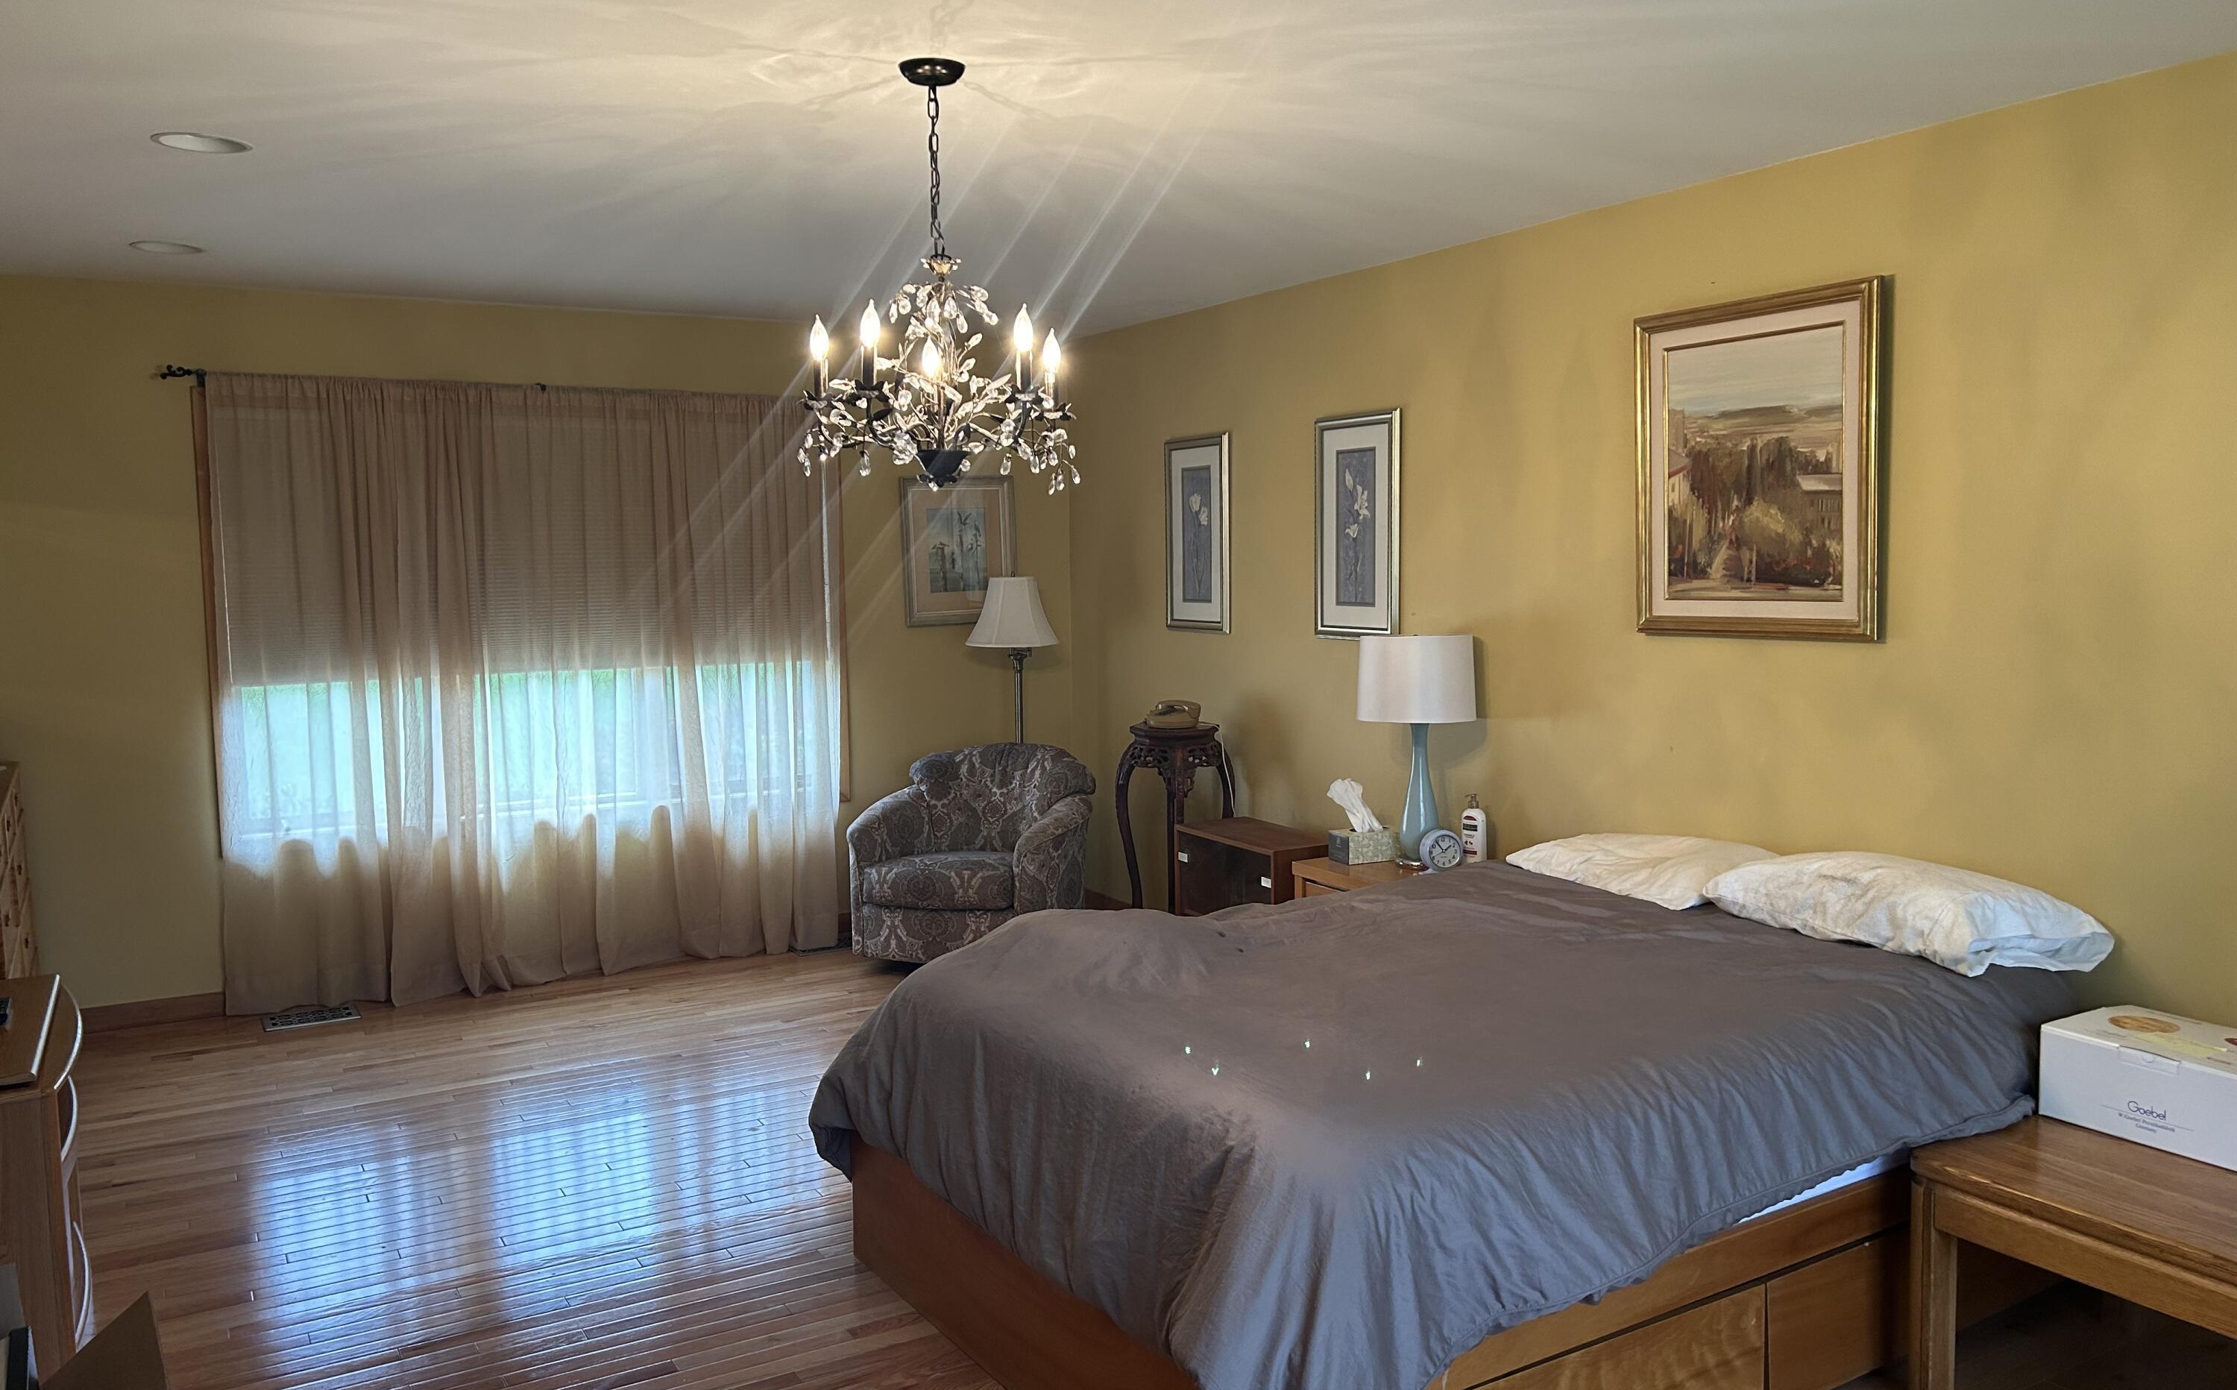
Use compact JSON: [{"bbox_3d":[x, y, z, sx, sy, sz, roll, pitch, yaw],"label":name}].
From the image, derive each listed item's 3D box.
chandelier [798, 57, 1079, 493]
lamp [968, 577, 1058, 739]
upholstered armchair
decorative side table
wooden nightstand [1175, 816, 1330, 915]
[{"bbox_3d":[-0.345,-0.798,3.215,0.545,0.793,0.545,-1,5,0],"label":"chandelier"},{"bbox_3d":[-0.407,0.226,6.953,0.385,1.460,0.385,-4,5,-30],"label":"lamp"},{"bbox_3d":[-0.532,0.605,6.410,0.820,0.800,0.820,0,5,11],"label":"upholstered armchair"},{"bbox_3d":[0.222,0.562,6.300,0.330,0.880,0.330,-4,5,-30],"label":"decorative side table"},{"bbox_3d":[0.498,0.761,5.950,0.320,0.544,0.670,-3,5,-28],"label":"wooden nightstand"}]

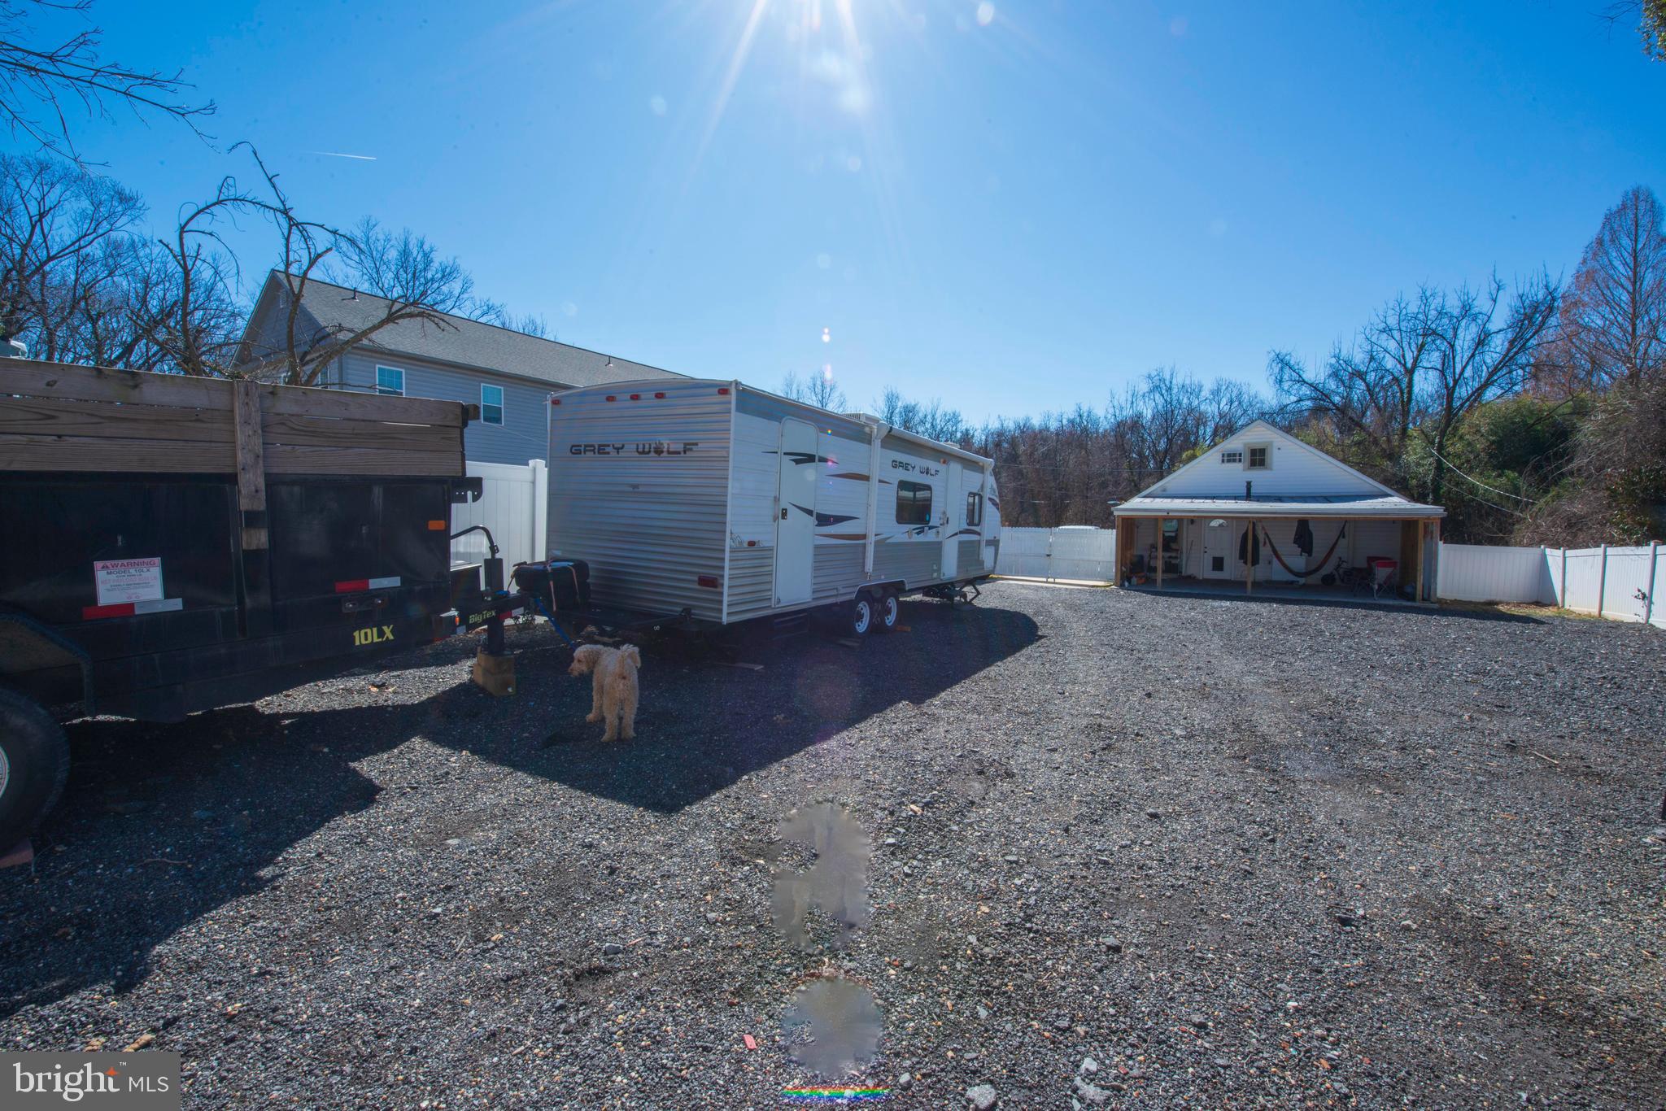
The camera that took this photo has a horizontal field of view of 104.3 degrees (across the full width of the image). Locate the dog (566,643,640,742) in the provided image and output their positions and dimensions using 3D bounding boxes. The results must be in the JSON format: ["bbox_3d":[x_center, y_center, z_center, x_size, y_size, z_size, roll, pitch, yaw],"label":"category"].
[{"bbox_3d":[-1.570,0.869,4.460,0.360,0.640,0.800,-1,3,-30],"label":"dog"}]

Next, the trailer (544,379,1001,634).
[{"bbox_3d":[0.374,-0.509,10.725,2.550,3.000,9.500,4,4,30],"label":"trailer"}]

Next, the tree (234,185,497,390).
[{"bbox_3d":[-7.464,-2.450,10.000,3.800,6.100,3.800,-1,3,-36],"label":"tree"}]

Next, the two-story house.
[{"bbox_3d":[-12.620,-4.832,28.494,9.300,9.200,19.000,2,3,33],"label":"two-story house"}]

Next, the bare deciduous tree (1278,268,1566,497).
[{"bbox_3d":[25.232,-5.530,28.000,9.600,13.200,9.200,3,3,41],"label":"bare deciduous tree"}]

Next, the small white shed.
[{"bbox_3d":[13.968,-1.607,21.599,7.660,5.150,8.300,2,3,28],"label":"small white shed"}]

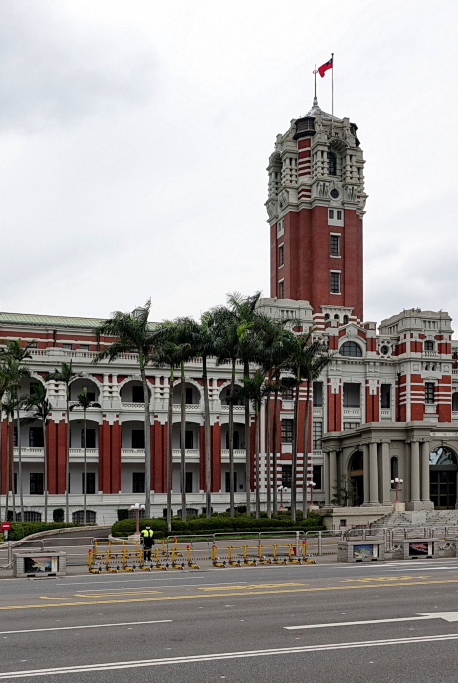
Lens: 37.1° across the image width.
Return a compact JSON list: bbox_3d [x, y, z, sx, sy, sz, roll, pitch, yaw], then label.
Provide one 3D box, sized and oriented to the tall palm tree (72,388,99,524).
[{"bbox_3d":[-14.181,11.433,67.000,2.846,13.641,2.846,1,-5,-18],"label":"tall palm tree"}]

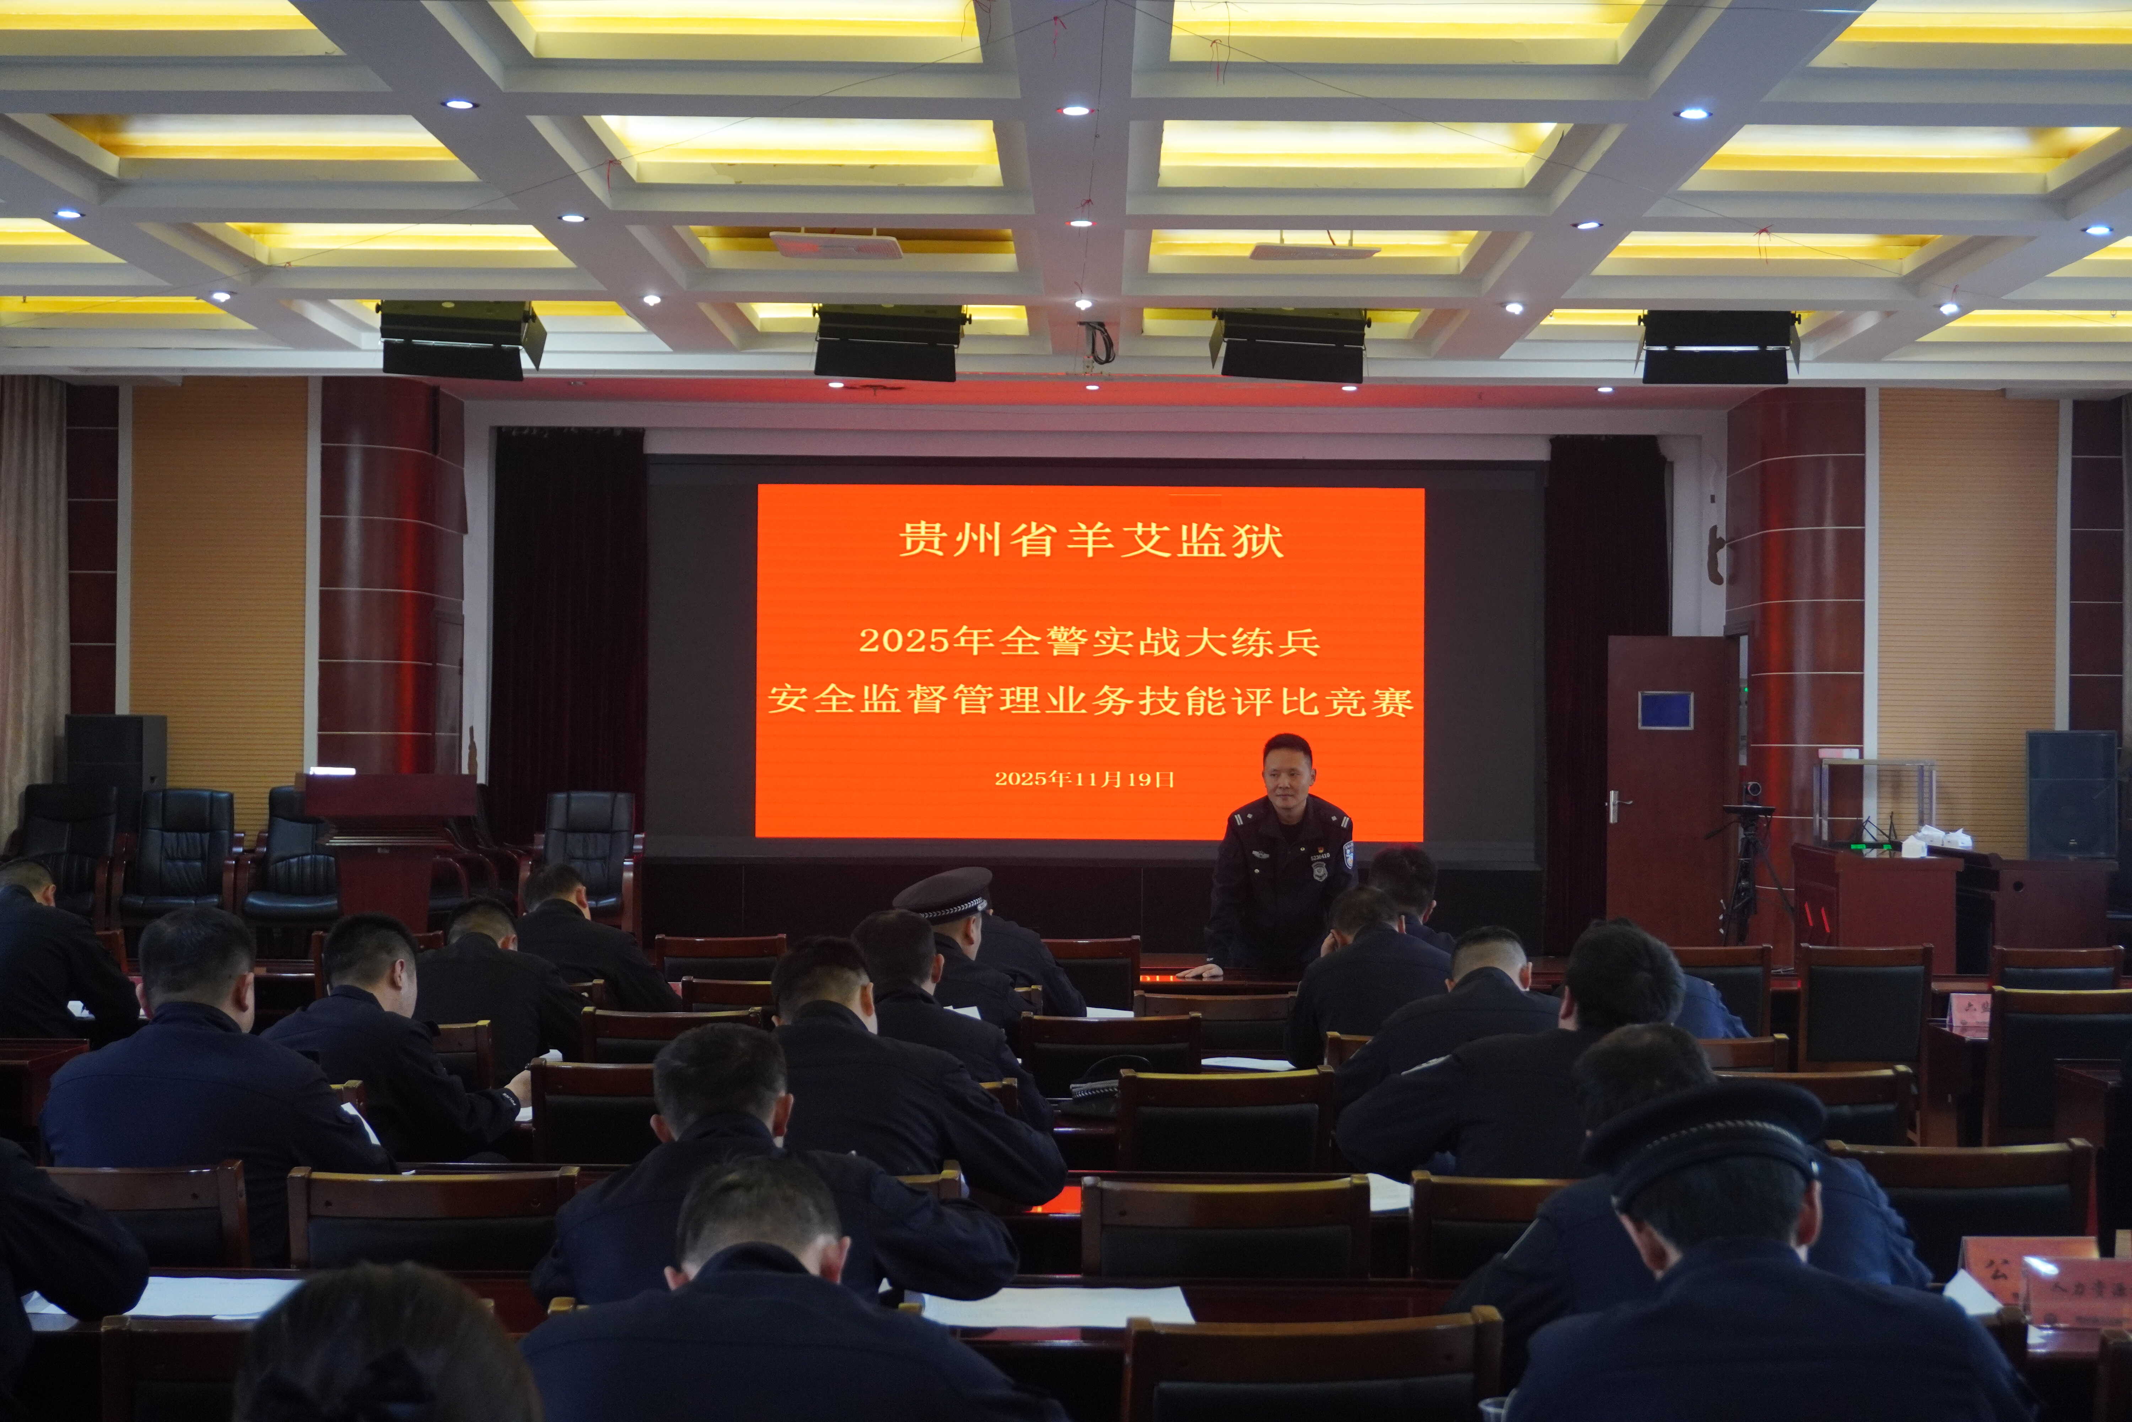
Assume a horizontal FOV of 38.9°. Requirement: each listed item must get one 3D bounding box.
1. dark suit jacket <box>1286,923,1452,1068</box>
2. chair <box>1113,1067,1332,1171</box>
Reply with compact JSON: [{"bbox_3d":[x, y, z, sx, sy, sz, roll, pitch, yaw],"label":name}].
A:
[{"bbox_3d":[0.867,0.882,8.496,0.510,0.620,0.480,0,-1,-4],"label":"dark suit jacket"},{"bbox_3d":[0.290,1.178,6.302,0.450,0.920,0.530,0,-1,-6],"label":"chair"}]

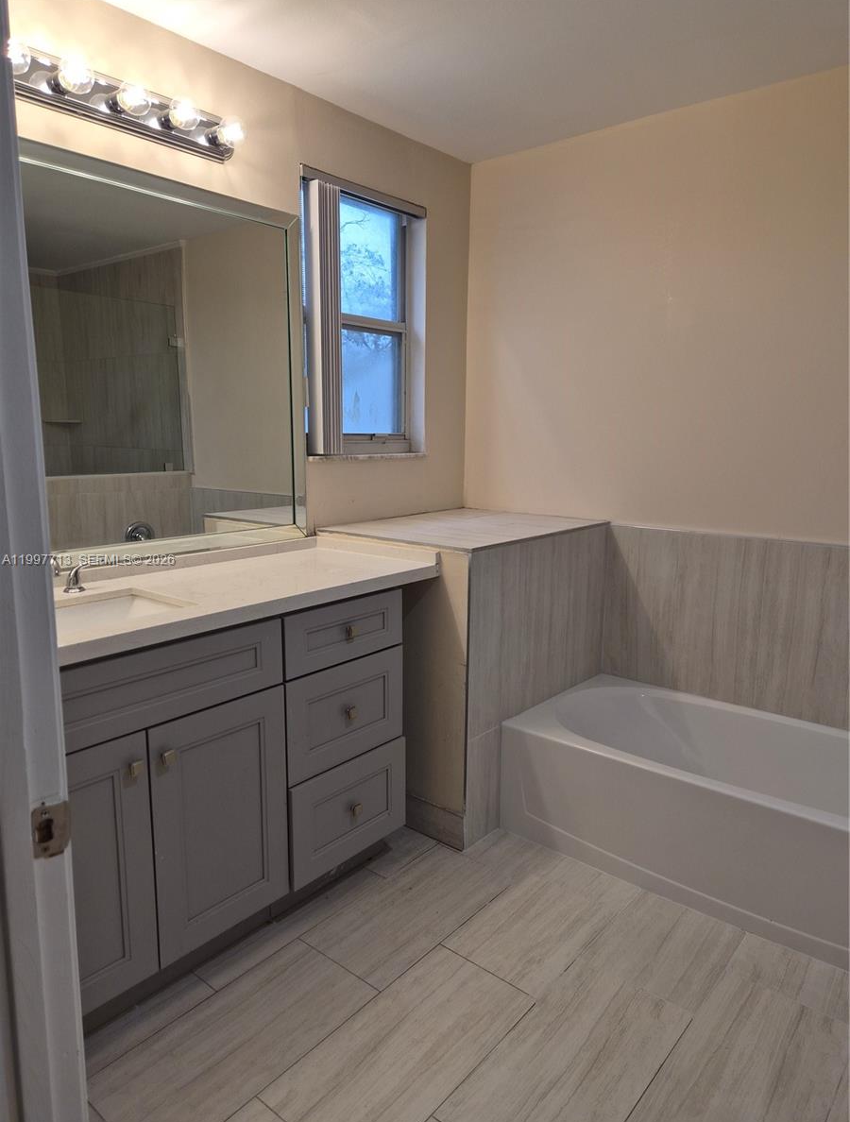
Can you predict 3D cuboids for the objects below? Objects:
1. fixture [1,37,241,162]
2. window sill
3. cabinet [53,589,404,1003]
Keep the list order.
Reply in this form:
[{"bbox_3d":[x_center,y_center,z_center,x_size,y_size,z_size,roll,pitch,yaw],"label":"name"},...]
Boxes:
[{"bbox_3d":[-0.819,-1.205,1.938,0.162,0.116,0.827,9,13,39],"label":"fixture"},{"bbox_3d":[-0.236,-0.412,2.994,0.107,0.022,0.671,9,13,39],"label":"window sill"},{"bbox_3d":[-0.696,0.546,2.022,0.638,0.881,1.232,9,13,39],"label":"cabinet"}]

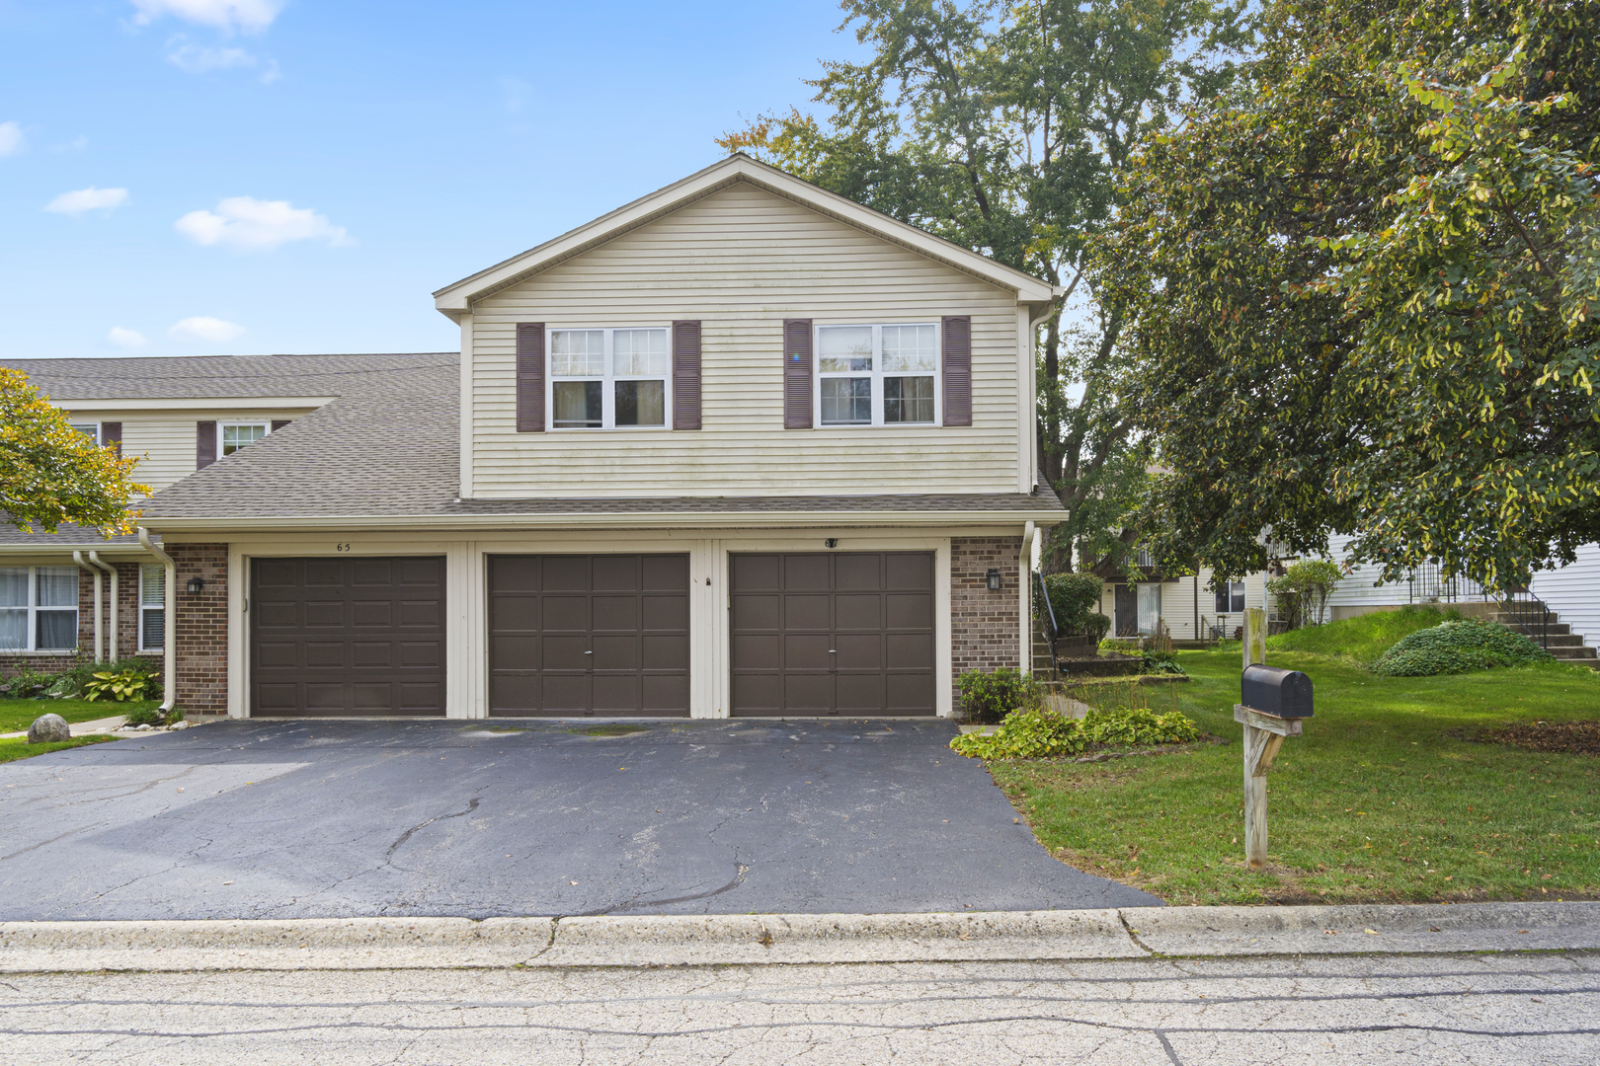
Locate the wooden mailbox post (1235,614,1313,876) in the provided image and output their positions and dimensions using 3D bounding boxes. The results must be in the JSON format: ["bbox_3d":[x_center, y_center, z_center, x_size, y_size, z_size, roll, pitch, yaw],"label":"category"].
[{"bbox_3d":[2.600,1.175,5.920,0.190,1.500,0.780,-1,-2,3],"label":"wooden mailbox post"}]

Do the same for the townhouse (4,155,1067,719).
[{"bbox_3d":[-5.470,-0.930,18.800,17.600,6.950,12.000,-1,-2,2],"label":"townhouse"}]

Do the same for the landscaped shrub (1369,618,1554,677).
[{"bbox_3d":[10.500,1.790,17.000,2.700,0.850,2.200,-1,-2,2],"label":"landscaped shrub"}]

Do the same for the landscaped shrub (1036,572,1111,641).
[{"bbox_3d":[4.500,1.220,17.500,1.300,1.150,1.200,-1,-2,2],"label":"landscaped shrub"}]

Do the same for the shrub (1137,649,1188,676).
[{"bbox_3d":[5.450,1.950,15.950,0.720,0.420,0.650,-1,-2,2],"label":"shrub"}]

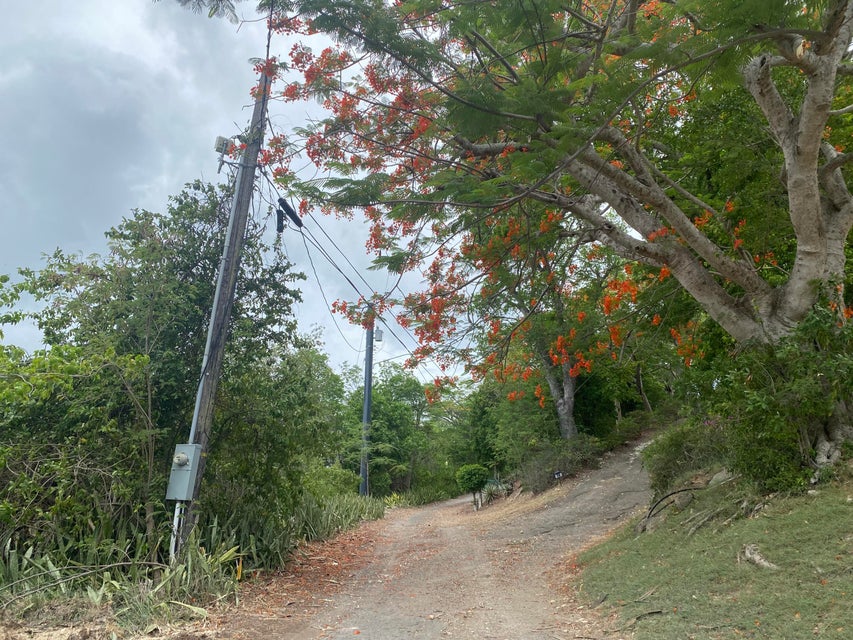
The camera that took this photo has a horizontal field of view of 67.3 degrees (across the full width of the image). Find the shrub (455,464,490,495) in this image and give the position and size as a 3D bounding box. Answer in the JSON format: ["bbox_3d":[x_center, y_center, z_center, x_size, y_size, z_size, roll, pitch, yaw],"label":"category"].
[{"bbox_3d":[1.385,4.774,19.300,1.000,0.880,1.000,1,-11,0],"label":"shrub"}]

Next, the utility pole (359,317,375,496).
[{"bbox_3d":[-2.541,3.626,27.500,0.330,8.100,0.330,1,-11,0],"label":"utility pole"}]

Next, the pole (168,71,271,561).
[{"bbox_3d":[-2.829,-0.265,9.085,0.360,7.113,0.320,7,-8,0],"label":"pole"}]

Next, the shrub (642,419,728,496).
[{"bbox_3d":[4.931,2.618,12.200,1.650,1.450,1.600,1,-11,0],"label":"shrub"}]

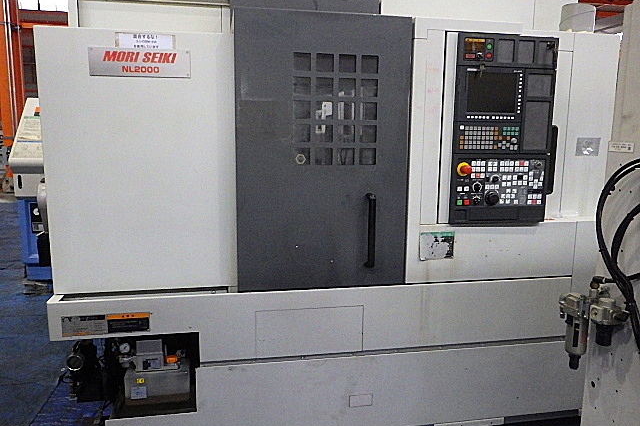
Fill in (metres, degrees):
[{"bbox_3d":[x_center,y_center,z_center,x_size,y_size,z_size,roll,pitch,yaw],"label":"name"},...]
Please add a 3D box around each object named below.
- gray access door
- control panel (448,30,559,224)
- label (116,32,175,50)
[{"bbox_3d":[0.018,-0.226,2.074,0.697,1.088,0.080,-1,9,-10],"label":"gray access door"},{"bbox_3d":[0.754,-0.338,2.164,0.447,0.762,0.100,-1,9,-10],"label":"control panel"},{"bbox_3d":[-0.648,-0.639,1.927,0.211,0.057,0.005,-1,9,-10],"label":"label"}]

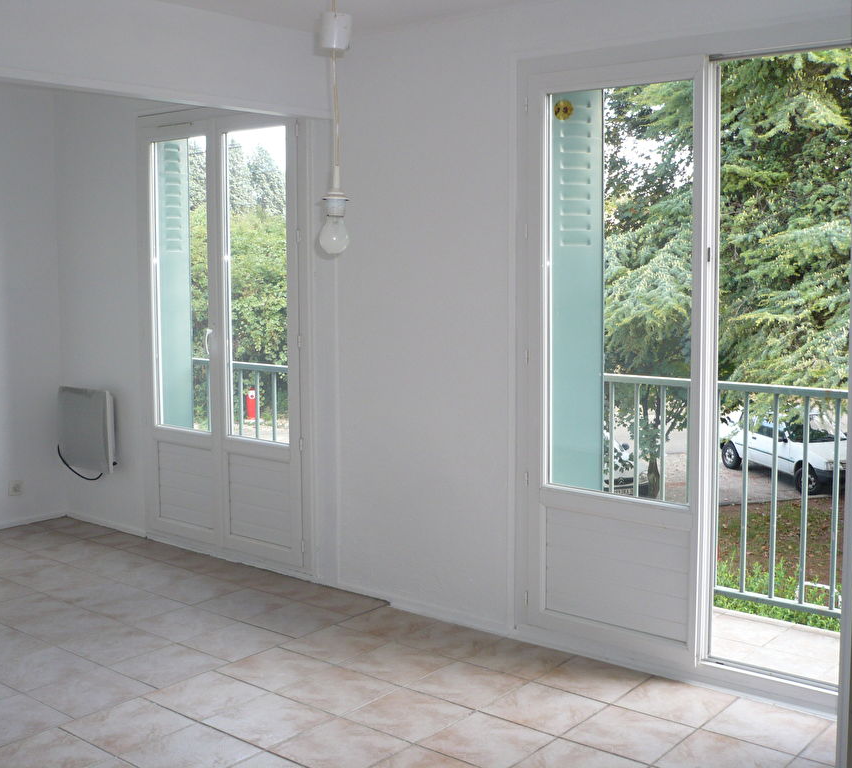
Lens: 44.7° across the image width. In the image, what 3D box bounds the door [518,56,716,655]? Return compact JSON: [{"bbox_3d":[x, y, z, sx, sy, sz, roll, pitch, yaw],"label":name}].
[{"bbox_3d":[0.686,-0.080,3.877,0.754,2.146,0.073,5,8,39],"label":"door"}]

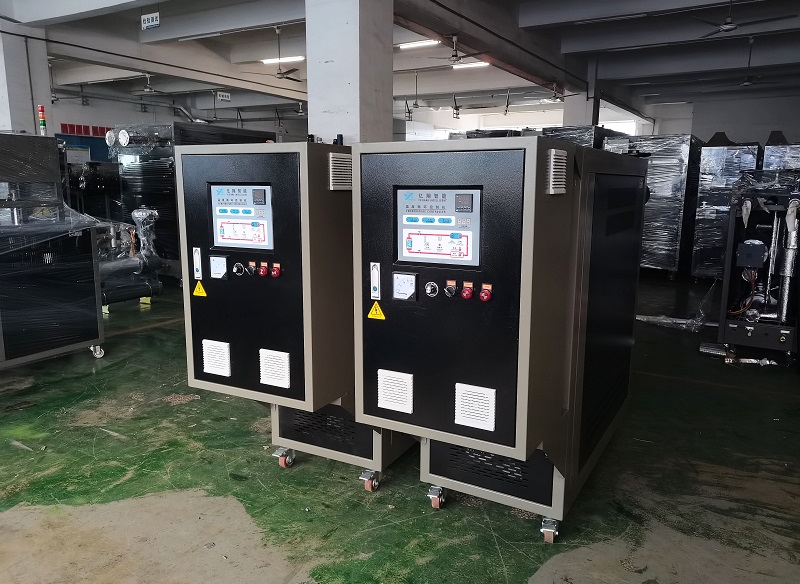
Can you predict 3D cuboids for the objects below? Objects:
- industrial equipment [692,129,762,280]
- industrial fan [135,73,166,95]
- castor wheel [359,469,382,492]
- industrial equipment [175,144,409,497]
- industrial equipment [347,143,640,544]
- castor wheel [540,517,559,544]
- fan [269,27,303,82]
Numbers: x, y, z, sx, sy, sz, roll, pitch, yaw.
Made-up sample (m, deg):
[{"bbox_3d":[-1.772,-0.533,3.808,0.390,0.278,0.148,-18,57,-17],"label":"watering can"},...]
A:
[{"bbox_3d":[4.242,-1.103,7.777,0.630,1.860,1.150,7,13,32],"label":"industrial equipment"},{"bbox_3d":[-5.971,-4.952,14.239,1.050,0.476,1.100,-4,11,-22],"label":"industrial fan"},{"bbox_3d":[-0.122,0.757,2.487,0.060,0.105,0.100,5,11,23],"label":"castor wheel"},{"bbox_3d":[-0.101,0.057,2.832,0.545,1.356,1.846,6,12,26],"label":"industrial equipment"},{"bbox_3d":[0.553,0.122,2.493,0.545,1.356,1.846,6,12,29],"label":"industrial equipment"},{"bbox_3d":[0.536,0.825,2.136,0.060,0.105,0.100,3,11,17],"label":"castor wheel"},{"bbox_3d":[-2.061,-3.953,9.947,1.100,0.831,1.150,-2,11,-11],"label":"fan"}]

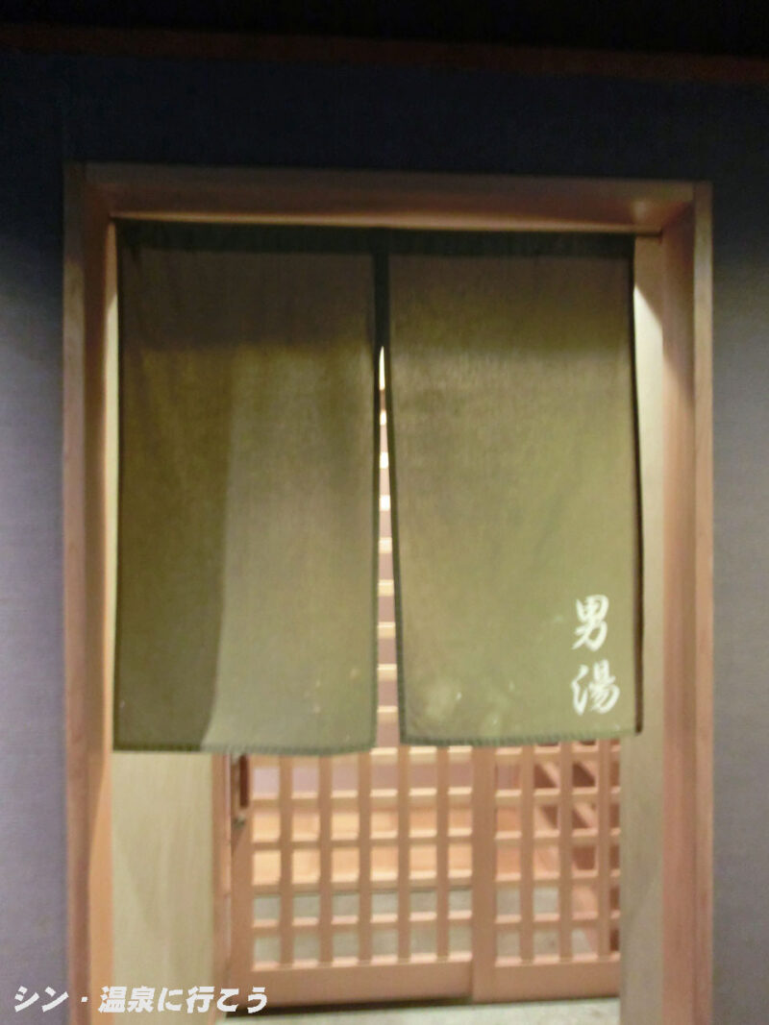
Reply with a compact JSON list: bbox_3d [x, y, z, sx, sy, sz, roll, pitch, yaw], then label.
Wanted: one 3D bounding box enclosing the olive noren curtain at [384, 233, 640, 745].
[{"bbox_3d":[0.232,-0.044,1.246,0.453,0.896,0.050,0,1,-4],"label":"olive noren curtain"}]

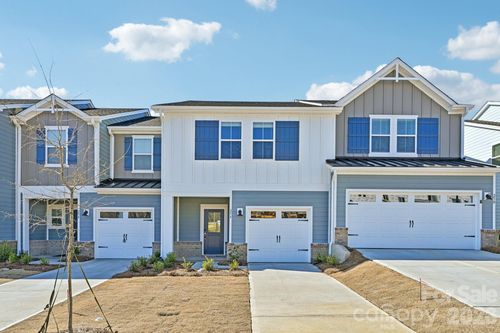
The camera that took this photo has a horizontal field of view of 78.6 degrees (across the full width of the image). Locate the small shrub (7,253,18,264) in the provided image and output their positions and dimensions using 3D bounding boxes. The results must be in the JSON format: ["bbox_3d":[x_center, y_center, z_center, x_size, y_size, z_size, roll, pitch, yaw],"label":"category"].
[{"bbox_3d":[-9.468,3.675,12.200,0.439,0.479,0.450,0,0,0],"label":"small shrub"}]

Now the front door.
[{"bbox_3d":[-1.600,2.891,13.500,0.930,2.040,0.070,1,0,0],"label":"front door"}]

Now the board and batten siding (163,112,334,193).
[{"bbox_3d":[-0.060,-0.572,12.250,6.911,3.176,0.150,0,0,0],"label":"board and batten siding"}]

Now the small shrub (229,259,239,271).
[{"bbox_3d":[-0.587,3.603,11.200,0.367,0.458,0.380,0,0,0],"label":"small shrub"}]

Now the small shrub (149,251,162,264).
[{"bbox_3d":[-3.744,3.615,12.100,0.515,0.535,0.500,0,0,0],"label":"small shrub"}]

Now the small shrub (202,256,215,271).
[{"bbox_3d":[-1.531,3.566,11.200,0.422,0.532,0.420,0,0,0],"label":"small shrub"}]

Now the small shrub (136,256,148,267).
[{"bbox_3d":[-4.083,3.618,11.600,0.418,0.399,0.420,0,0,0],"label":"small shrub"}]

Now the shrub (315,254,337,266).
[{"bbox_3d":[2.707,3.370,10.950,0.780,0.430,0.500,0,0,0],"label":"shrub"}]

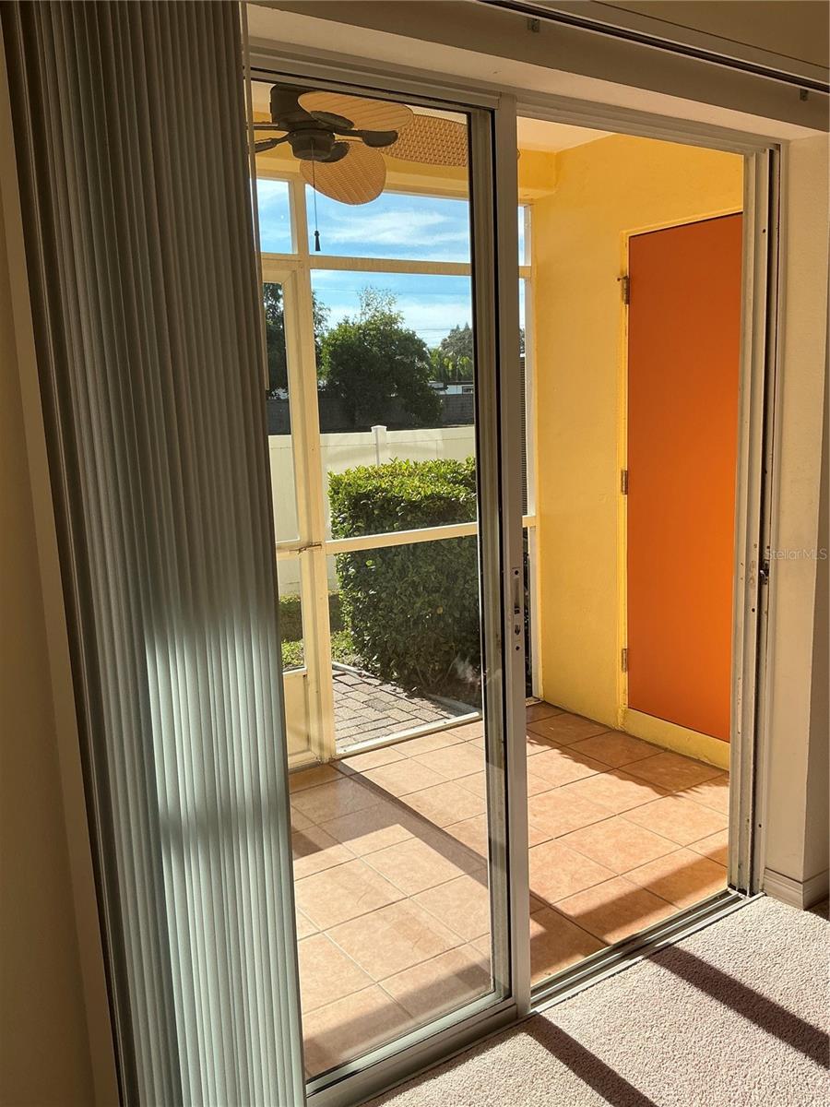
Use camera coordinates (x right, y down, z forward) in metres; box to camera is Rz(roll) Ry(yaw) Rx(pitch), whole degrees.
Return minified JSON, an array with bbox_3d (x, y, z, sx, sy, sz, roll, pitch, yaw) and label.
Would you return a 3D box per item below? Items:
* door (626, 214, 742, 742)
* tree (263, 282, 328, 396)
[{"bbox_3d":[1.152,-0.260,3.564,0.050,2.035,0.770,-8,11,-33],"label":"door"},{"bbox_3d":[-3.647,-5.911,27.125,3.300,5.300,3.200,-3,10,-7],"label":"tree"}]

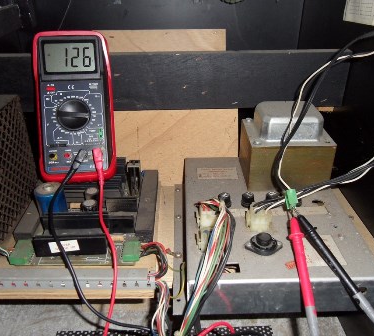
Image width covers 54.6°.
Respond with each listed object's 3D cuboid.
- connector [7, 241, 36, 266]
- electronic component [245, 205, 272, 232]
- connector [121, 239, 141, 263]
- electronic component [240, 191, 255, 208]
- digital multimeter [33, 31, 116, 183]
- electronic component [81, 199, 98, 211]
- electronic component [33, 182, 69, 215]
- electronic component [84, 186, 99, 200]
[{"bbox_3d":[-0.180,0.094,0.396,0.018,0.011,0.028,-1,29,-1],"label":"connector"},{"bbox_3d":[0.076,0.053,0.385,0.025,0.021,0.017,-1,29,-1],"label":"electronic component"},{"bbox_3d":[-0.061,0.091,0.399,0.018,0.011,0.024,-1,29,-1],"label":"connector"},{"bbox_3d":[0.071,0.036,0.422,0.015,0.013,0.015,-1,29,-1],"label":"electronic component"},{"bbox_3d":[-0.145,-0.079,0.480,0.095,0.193,0.041,-4,-5,-5],"label":"digital multimeter"},{"bbox_3d":[-0.119,0.053,0.447,0.017,0.025,0.017,-1,29,-1],"label":"electronic component"},{"bbox_3d":[-0.165,0.048,0.446,0.035,0.046,0.035,-1,29,-1],"label":"electronic component"},{"bbox_3d":[-0.123,0.039,0.472,0.016,0.025,0.016,-1,29,-1],"label":"electronic component"}]

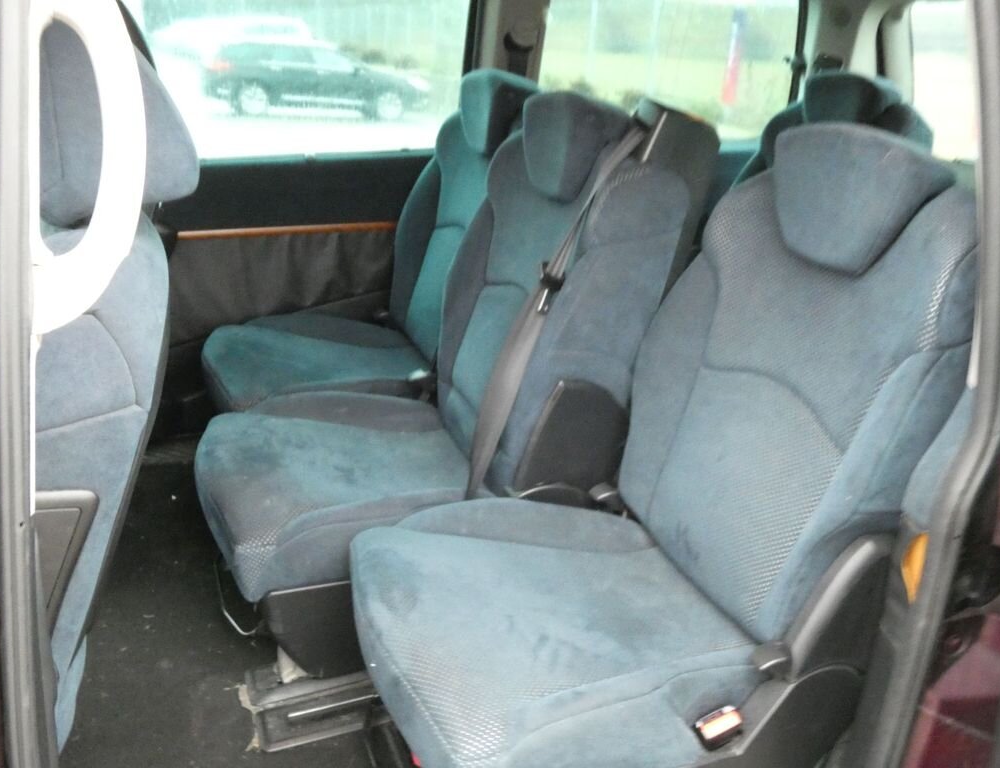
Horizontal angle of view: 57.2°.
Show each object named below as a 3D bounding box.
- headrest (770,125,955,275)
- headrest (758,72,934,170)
[{"bbox_3d":[0.439,-0.237,1.151,0.124,0.171,0.235,1,20,-26],"label":"headrest"},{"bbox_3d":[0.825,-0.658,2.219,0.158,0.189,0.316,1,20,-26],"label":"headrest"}]

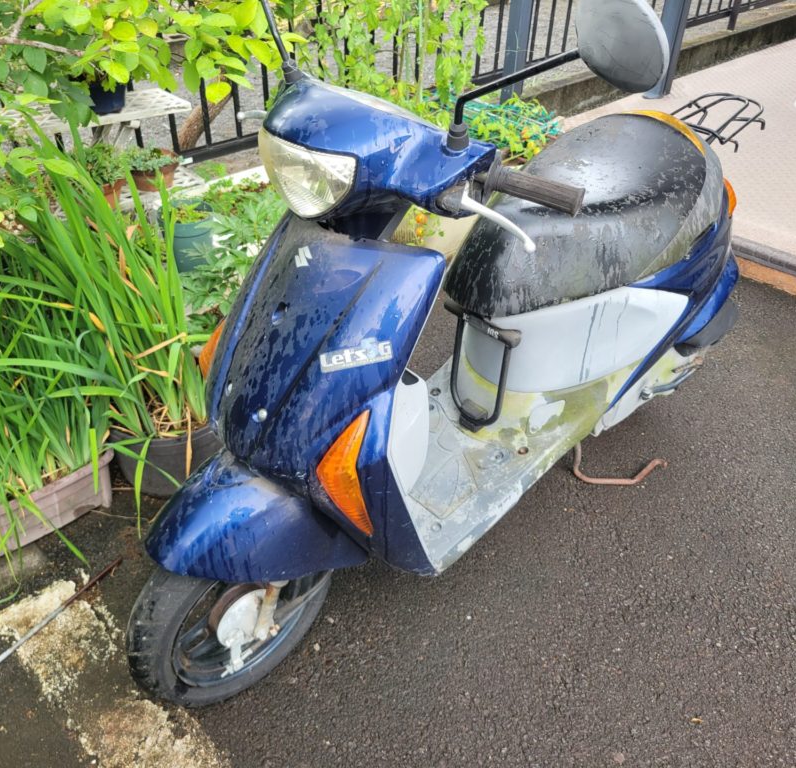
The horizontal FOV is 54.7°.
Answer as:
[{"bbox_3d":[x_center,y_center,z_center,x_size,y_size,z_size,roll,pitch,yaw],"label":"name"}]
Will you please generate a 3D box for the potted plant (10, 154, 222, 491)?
[{"bbox_3d":[-0.591,-0.133,1.739,0.419,0.760,0.409,1,37,-1],"label":"potted plant"}]

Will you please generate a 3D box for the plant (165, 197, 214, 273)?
[{"bbox_3d":[-0.638,-0.440,2.310,0.165,0.170,0.165,1,38,0],"label":"plant"}]

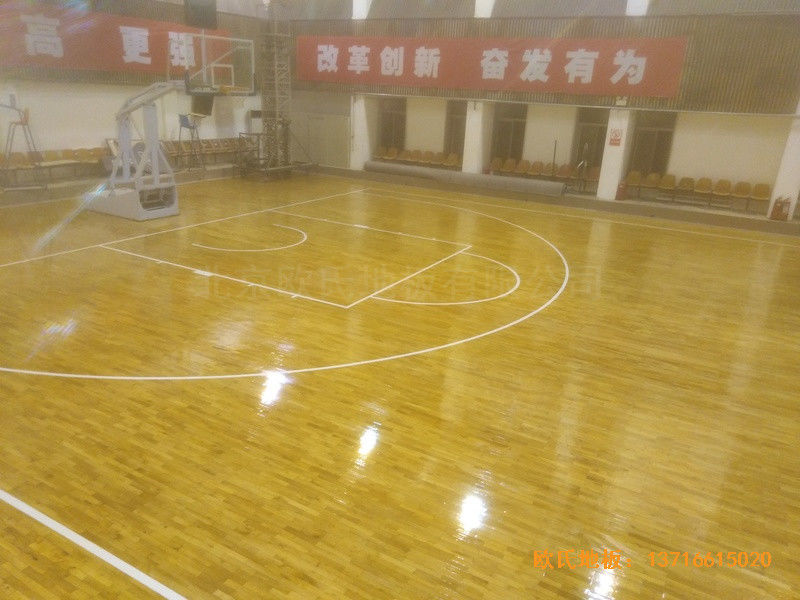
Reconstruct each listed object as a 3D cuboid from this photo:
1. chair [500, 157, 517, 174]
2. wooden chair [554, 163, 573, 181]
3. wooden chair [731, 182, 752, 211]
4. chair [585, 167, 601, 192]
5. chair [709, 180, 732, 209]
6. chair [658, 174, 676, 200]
[{"bbox_3d":[4.133,-4.887,21.851,0.460,0.800,0.530,14,23,30],"label":"chair"},{"bbox_3d":[5.449,-4.054,19.179,0.450,0.800,0.520,13,22,26],"label":"wooden chair"},{"bbox_3d":[9.994,-3.020,16.907,0.450,0.800,0.520,13,22,26],"label":"wooden chair"},{"bbox_3d":[6.772,-4.210,20.283,0.460,0.800,0.530,14,23,30],"label":"chair"},{"bbox_3d":[10.168,-3.339,18.266,0.460,0.800,0.530,14,23,30],"label":"chair"},{"bbox_3d":[8.245,-3.418,17.781,0.450,0.800,0.520,13,22,26],"label":"chair"}]

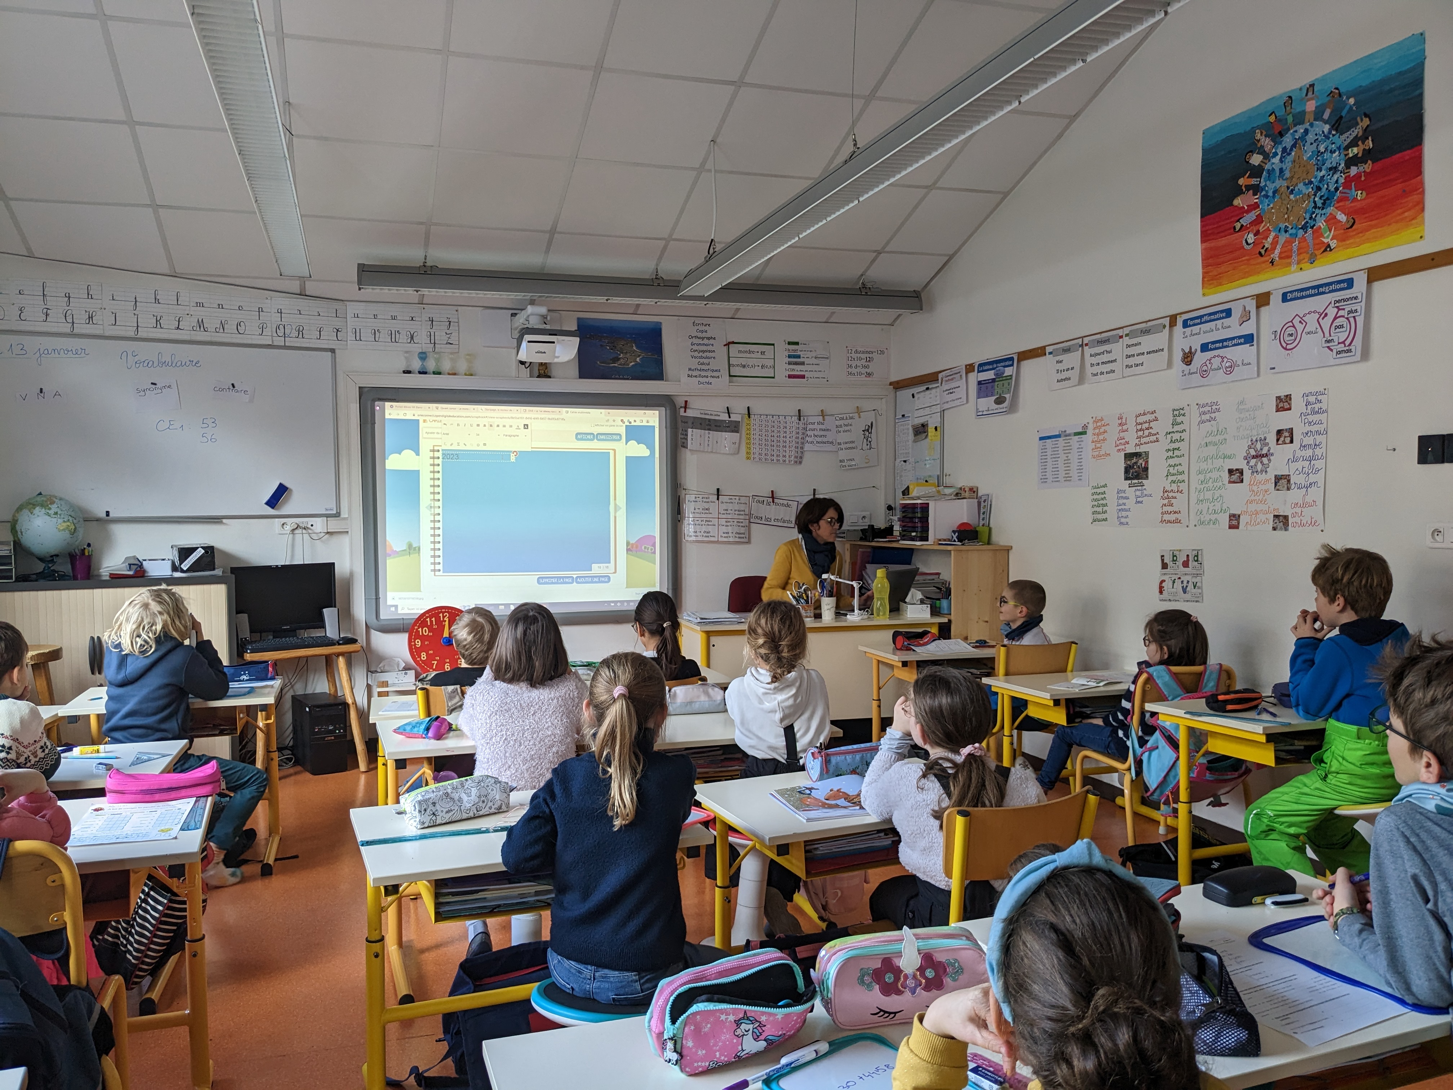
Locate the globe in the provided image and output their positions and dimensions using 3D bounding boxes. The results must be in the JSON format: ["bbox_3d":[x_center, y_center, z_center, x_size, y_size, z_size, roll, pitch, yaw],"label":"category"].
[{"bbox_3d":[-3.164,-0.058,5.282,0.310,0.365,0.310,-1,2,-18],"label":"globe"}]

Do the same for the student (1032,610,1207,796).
[{"bbox_3d":[1.486,0.685,4.186,0.380,0.930,0.660,-1,2,-18],"label":"student"}]

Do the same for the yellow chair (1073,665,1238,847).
[{"bbox_3d":[1.659,0.838,4.391,0.410,0.720,0.460,-1,2,-14],"label":"yellow chair"}]

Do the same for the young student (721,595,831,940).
[{"bbox_3d":[0.155,0.702,3.483,0.350,1.060,0.500,-1,2,-15],"label":"young student"}]

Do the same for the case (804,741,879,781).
[{"bbox_3d":[0.321,0.573,3.021,0.215,0.082,0.082,-2,2,-30],"label":"case"}]

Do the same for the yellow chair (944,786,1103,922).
[{"bbox_3d":[0.554,0.920,2.646,0.420,0.740,0.470,-2,2,-26],"label":"yellow chair"}]

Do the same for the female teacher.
[{"bbox_3d":[0.538,0.430,6.603,0.700,1.423,0.520,0,2,28],"label":"female teacher"}]

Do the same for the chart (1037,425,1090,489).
[{"bbox_3d":[1.625,-0.424,5.463,0.010,0.297,0.420,-1,2,-18],"label":"chart"}]

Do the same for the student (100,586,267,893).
[{"bbox_3d":[-1.879,0.670,3.973,0.530,1.040,0.560,1,2,30],"label":"student"}]

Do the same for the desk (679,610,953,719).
[{"bbox_3d":[0.425,0.738,5.909,1.300,0.725,0.630,-1,2,-14],"label":"desk"}]

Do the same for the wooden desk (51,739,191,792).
[{"bbox_3d":[-1.978,0.970,3.272,0.700,0.665,0.500,-1,2,-18],"label":"wooden desk"}]

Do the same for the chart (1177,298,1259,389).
[{"bbox_3d":[1.926,-0.789,4.452,0.012,0.297,0.420,-1,2,-18],"label":"chart"}]

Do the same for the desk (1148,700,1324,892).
[{"bbox_3d":[1.885,0.882,3.845,0.700,0.665,0.500,-1,2,-20],"label":"desk"}]

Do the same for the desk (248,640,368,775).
[{"bbox_3d":[-2.208,0.856,5.935,0.600,0.650,0.460,-1,2,-25],"label":"desk"}]

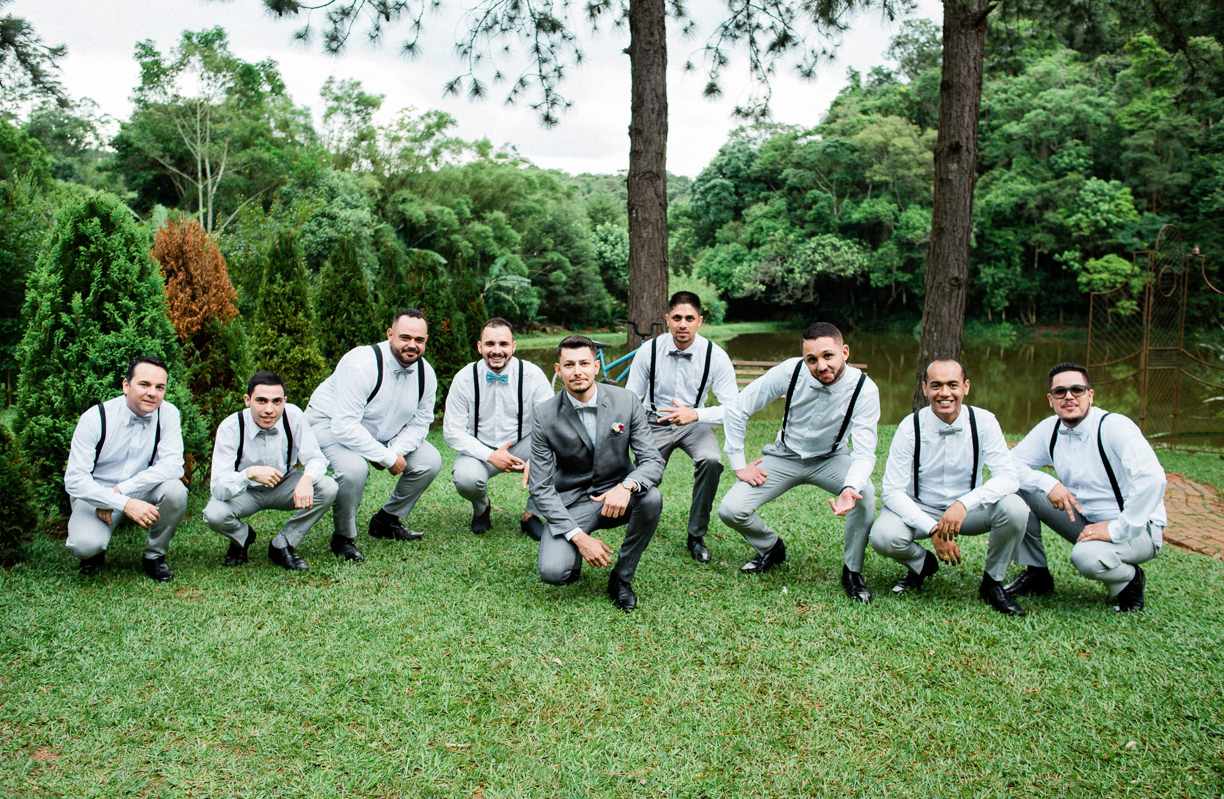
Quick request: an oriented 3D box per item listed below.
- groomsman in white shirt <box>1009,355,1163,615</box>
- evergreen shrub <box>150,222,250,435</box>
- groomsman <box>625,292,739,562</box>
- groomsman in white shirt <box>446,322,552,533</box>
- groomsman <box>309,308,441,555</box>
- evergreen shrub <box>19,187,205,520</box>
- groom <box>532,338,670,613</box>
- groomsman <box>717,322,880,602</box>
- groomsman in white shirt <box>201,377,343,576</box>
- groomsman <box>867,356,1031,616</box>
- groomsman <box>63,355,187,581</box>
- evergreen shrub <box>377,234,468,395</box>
[{"bbox_3d":[1.971,0.342,3.970,0.640,1.006,0.760,5,7,37],"label":"groomsman in white shirt"},{"bbox_3d":[-2.730,-0.330,6.300,0.750,1.767,0.750,0,6,0],"label":"evergreen shrub"},{"bbox_3d":[0.339,0.121,4.660,0.540,1.286,0.720,0,6,-2],"label":"groomsman"},{"bbox_3d":[-0.572,0.133,4.770,0.560,1.087,0.680,0,6,-6],"label":"groomsman in white shirt"},{"bbox_3d":[-1.132,0.146,4.500,0.620,1.154,0.820,-4,7,-37],"label":"groomsman"},{"bbox_3d":[-2.844,-0.296,5.400,1.100,1.757,1.100,0,6,0],"label":"evergreen shrub"},{"bbox_3d":[-0.065,0.275,4.170,0.560,1.120,0.850,0,6,-7],"label":"groom"},{"bbox_3d":[0.805,0.239,4.100,0.700,1.144,0.720,1,6,9],"label":"groomsman"},{"bbox_3d":[-1.539,0.308,4.300,0.600,0.892,0.680,-1,6,-18],"label":"groomsman in white shirt"},{"bbox_3d":[1.397,0.337,3.970,0.640,1.021,0.720,1,6,10],"label":"groomsman"},{"bbox_3d":[-2.134,0.287,4.170,0.560,0.979,0.720,-3,7,-30],"label":"groomsman"},{"bbox_3d":[-1.843,-0.649,9.200,0.920,1.660,0.920,0,6,0],"label":"evergreen shrub"}]

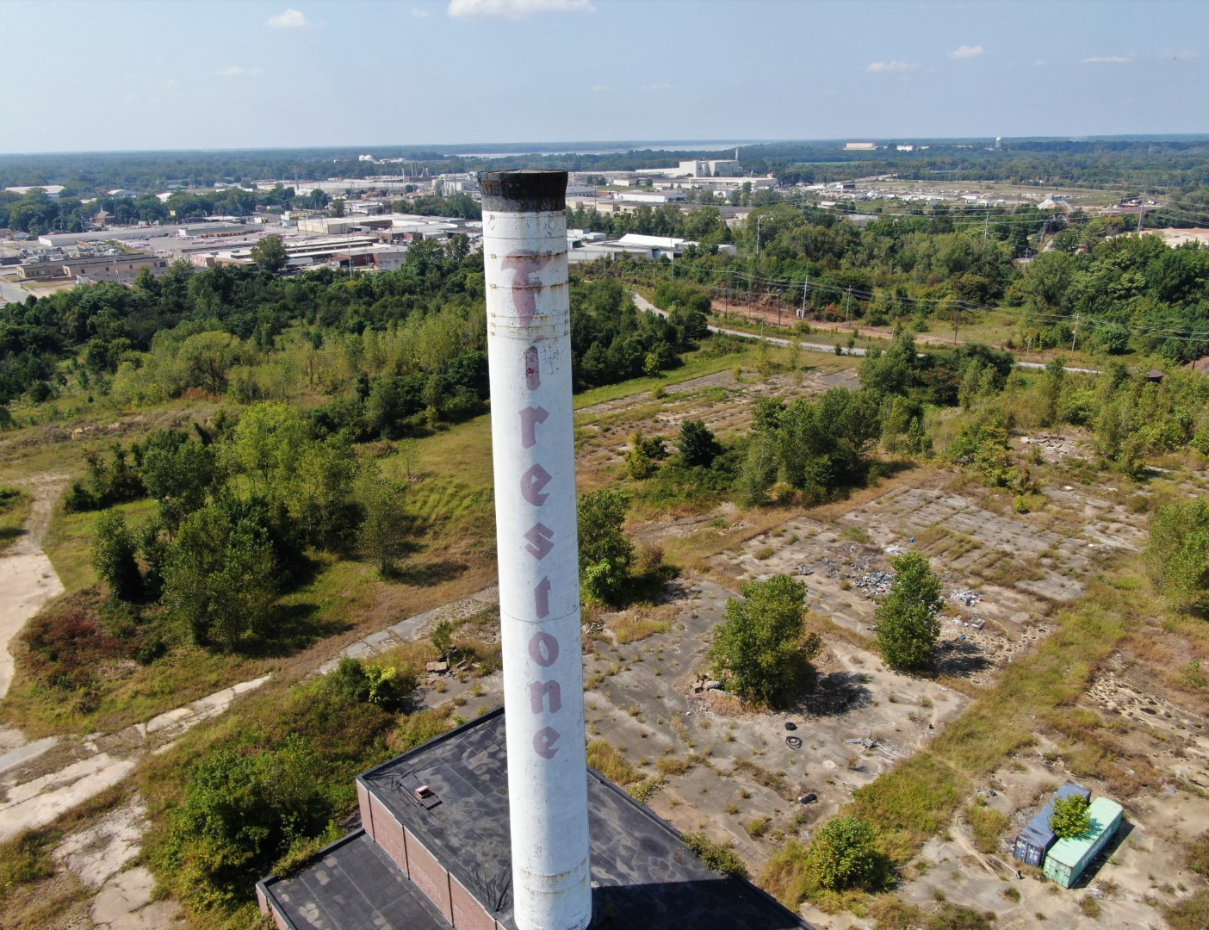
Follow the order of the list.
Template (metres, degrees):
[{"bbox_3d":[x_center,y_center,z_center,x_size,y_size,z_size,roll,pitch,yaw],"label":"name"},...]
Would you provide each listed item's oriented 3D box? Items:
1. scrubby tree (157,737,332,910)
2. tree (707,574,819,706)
[{"bbox_3d":[-35.780,35.490,89.710,15.880,12.200,15.090,-11,22,-25],"label":"scrubby tree"},{"bbox_3d":[20.460,22.610,116.540,14.230,16.430,13.520,3,20,10],"label":"tree"}]

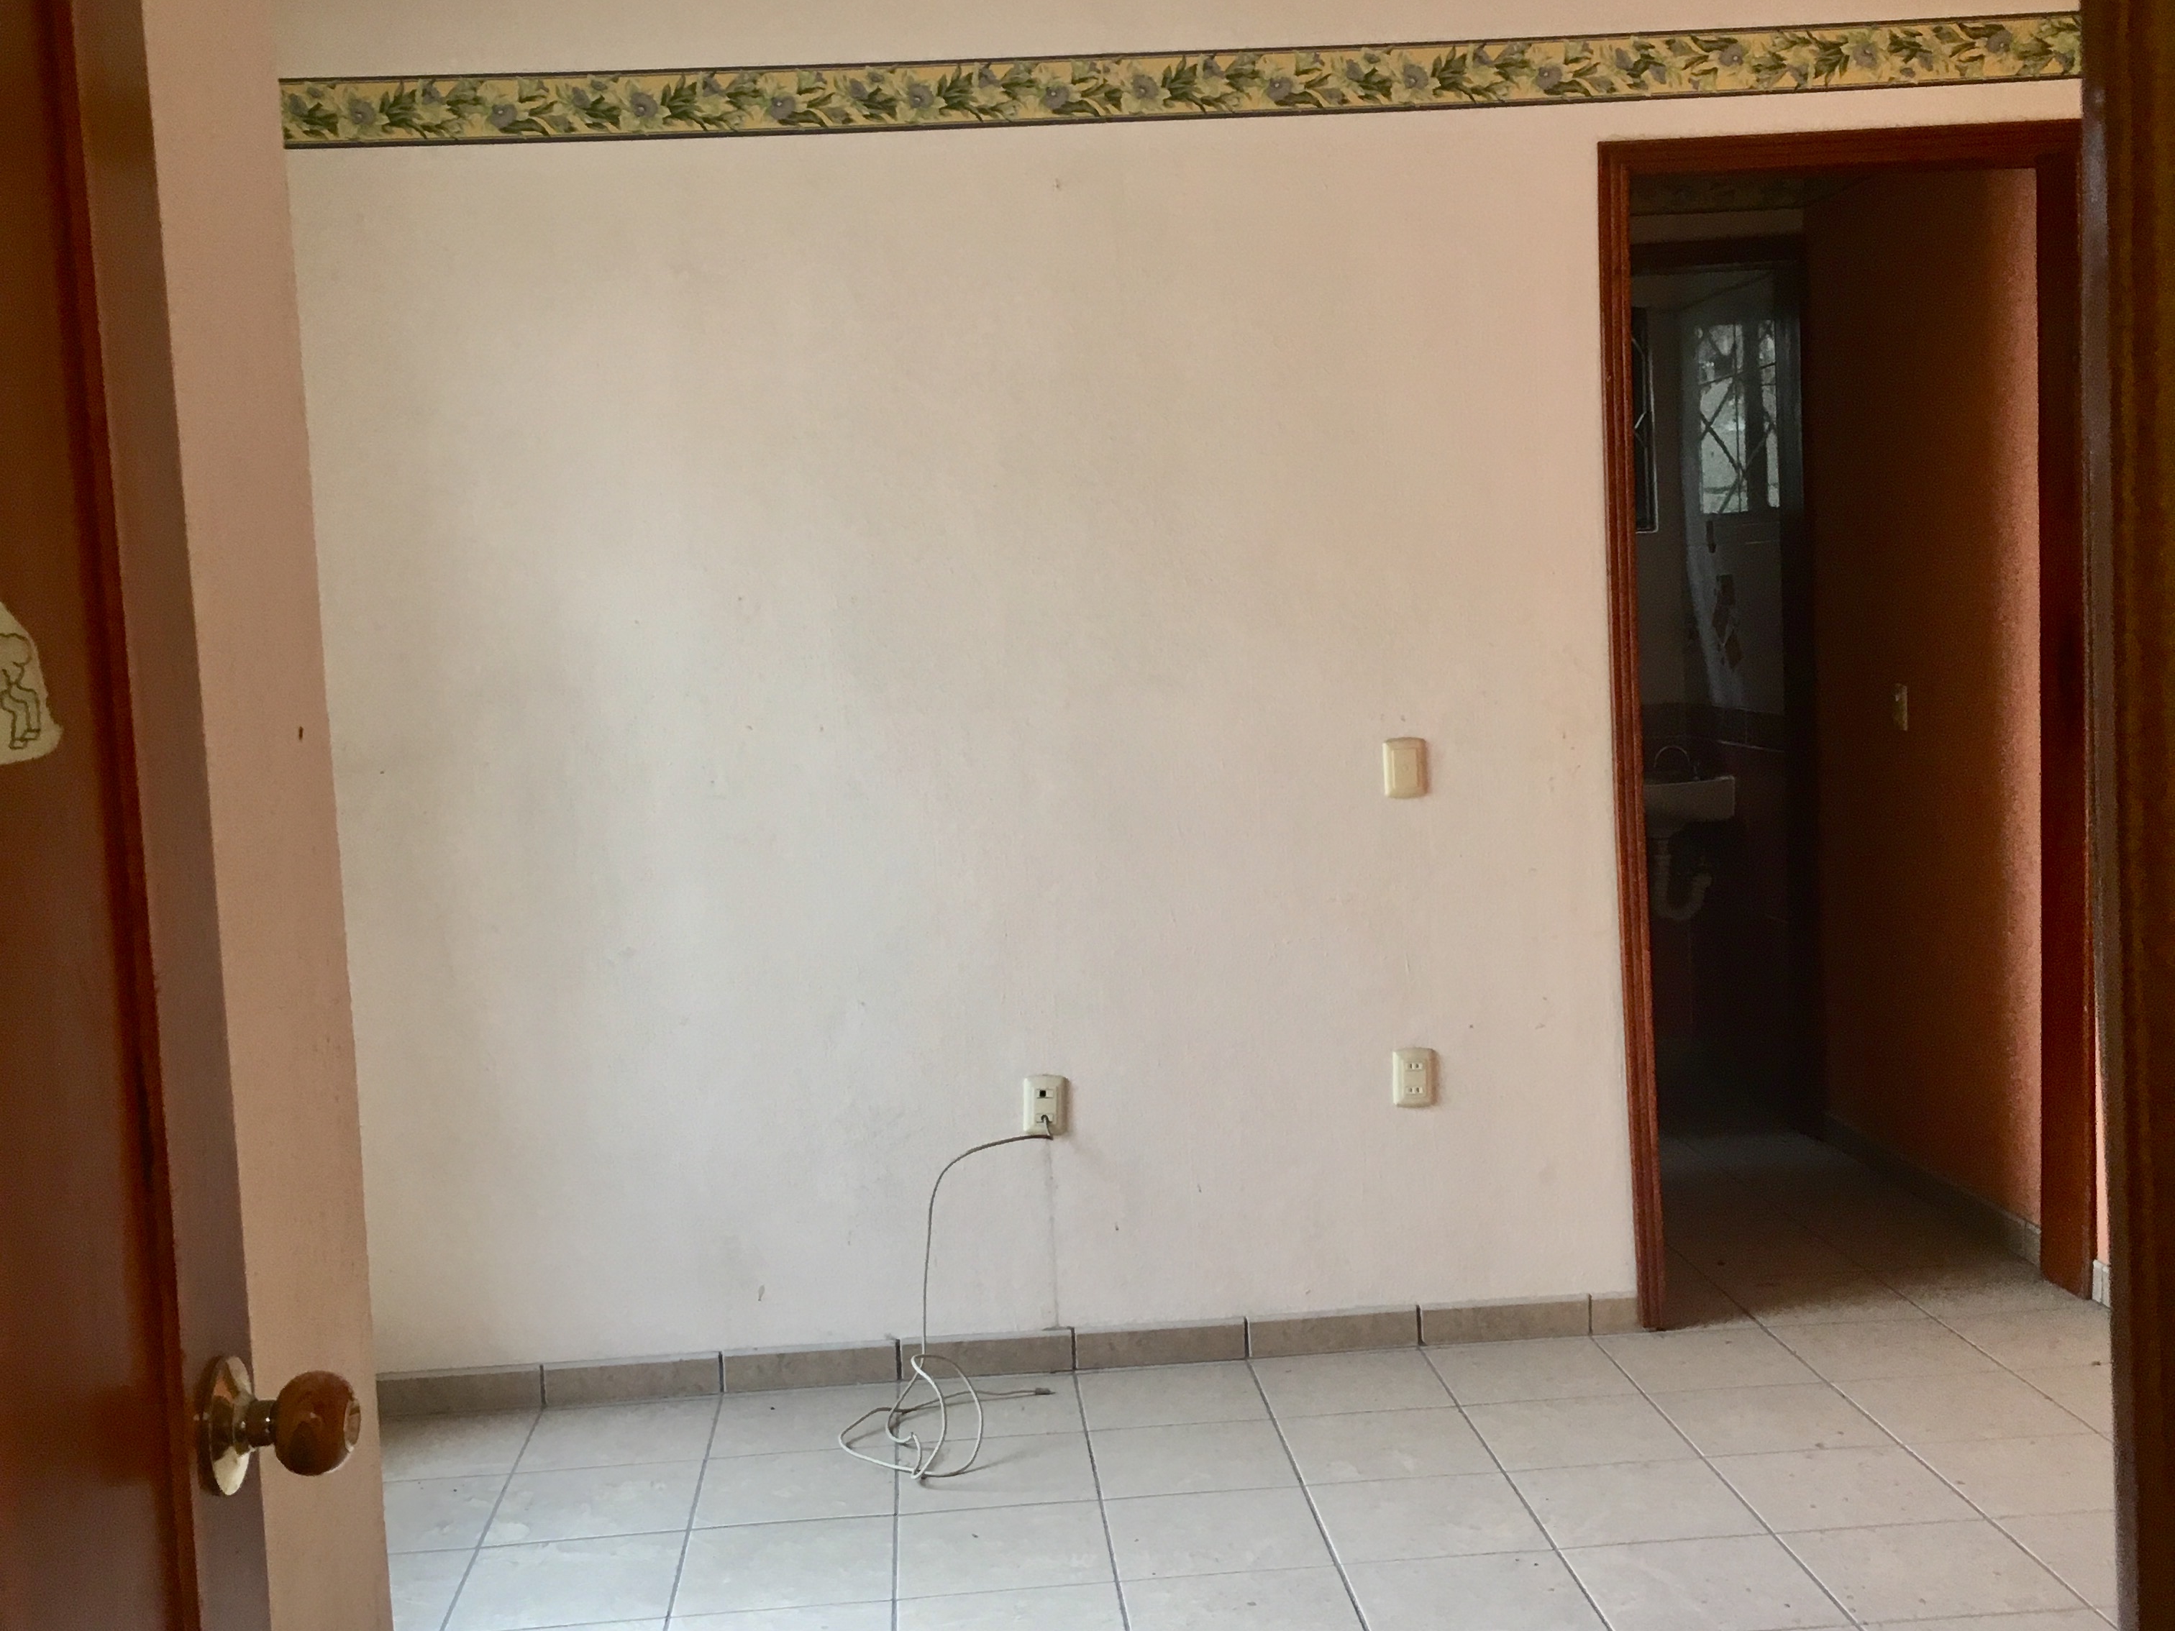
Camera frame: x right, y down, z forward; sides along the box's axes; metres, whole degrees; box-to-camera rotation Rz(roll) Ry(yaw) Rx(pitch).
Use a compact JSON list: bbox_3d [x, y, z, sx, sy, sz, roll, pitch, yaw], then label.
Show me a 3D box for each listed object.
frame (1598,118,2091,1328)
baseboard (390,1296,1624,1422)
[{"bbox_3d":[1.399,-0.151,4.508,0.888,2.165,0.152,-3,5,-4],"label":"frame"},{"bbox_3d":[-0.131,0.979,4.429,2.295,0.078,0.022,-3,5,-4],"label":"baseboard"}]

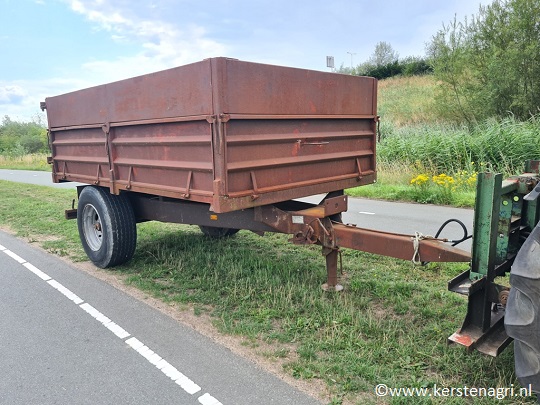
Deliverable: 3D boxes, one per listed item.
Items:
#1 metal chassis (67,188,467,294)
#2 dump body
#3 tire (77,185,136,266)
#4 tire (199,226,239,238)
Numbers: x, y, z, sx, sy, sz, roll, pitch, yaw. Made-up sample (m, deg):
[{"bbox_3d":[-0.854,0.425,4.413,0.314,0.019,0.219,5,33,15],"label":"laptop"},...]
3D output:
[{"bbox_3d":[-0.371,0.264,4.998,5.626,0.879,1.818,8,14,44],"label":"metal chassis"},{"bbox_3d":[-0.974,-0.871,5.385,4.016,1.199,2.405,8,14,44],"label":"dump body"},{"bbox_3d":[-2.234,0.326,5.526,1.081,1.081,0.389,8,14,44],"label":"tire"},{"bbox_3d":[-0.880,0.061,6.855,1.081,1.081,0.389,8,14,44],"label":"tire"}]

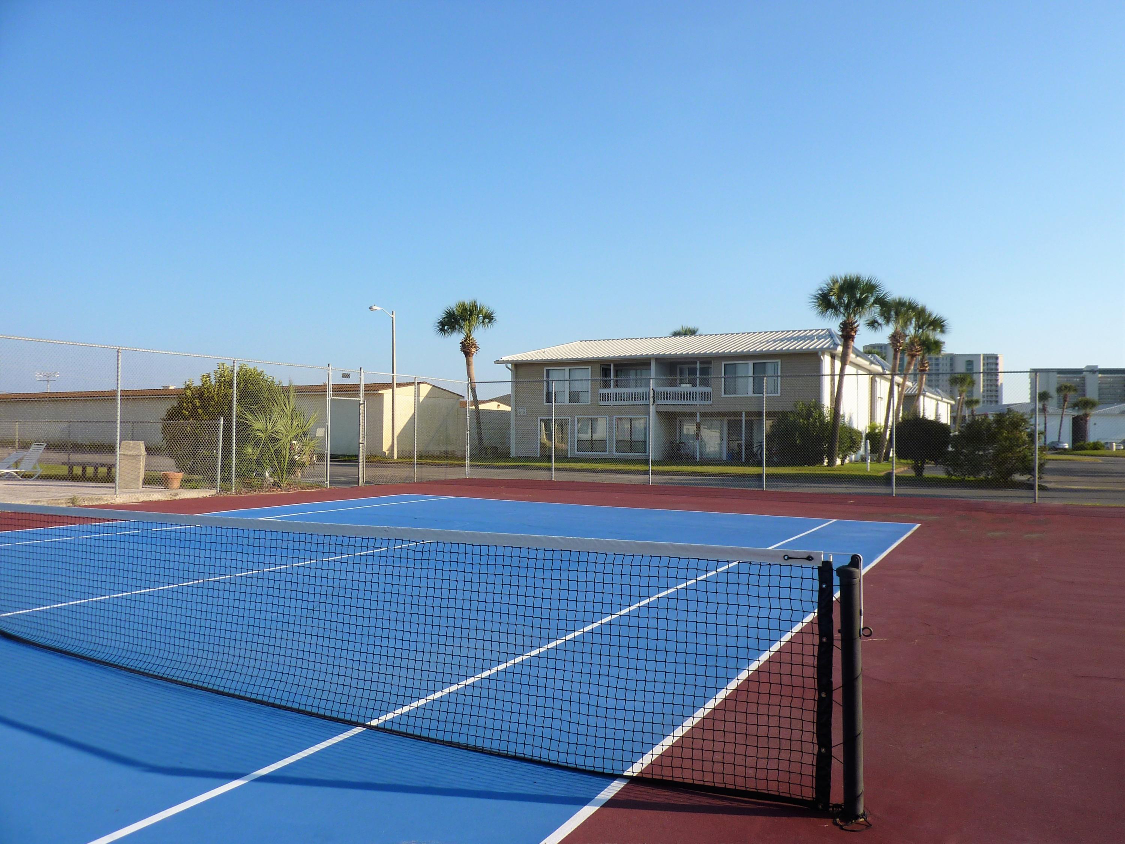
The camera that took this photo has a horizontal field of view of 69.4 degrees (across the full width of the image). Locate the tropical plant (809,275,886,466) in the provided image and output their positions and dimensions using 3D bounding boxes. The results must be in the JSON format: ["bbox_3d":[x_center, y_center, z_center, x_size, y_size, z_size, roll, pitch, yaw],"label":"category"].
[{"bbox_3d":[13.691,-2.458,39.000,3.713,9.218,3.700,0,-1,0],"label":"tropical plant"}]

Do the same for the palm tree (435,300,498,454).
[{"bbox_3d":[-6.041,-2.814,51.000,3.972,9.765,3.800,0,-1,0],"label":"palm tree"}]

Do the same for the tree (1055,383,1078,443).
[{"bbox_3d":[73.828,-1.030,119.000,3.347,9.655,3.300,0,-1,0],"label":"tree"}]

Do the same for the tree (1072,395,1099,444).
[{"bbox_3d":[73.377,-0.062,114.000,3.823,7.153,3.700,0,-1,0],"label":"tree"}]

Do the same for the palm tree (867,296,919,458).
[{"bbox_3d":[19.168,-2.517,47.000,3.101,9.559,3.300,0,-1,0],"label":"palm tree"}]

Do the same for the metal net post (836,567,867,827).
[{"bbox_3d":[1.165,1.095,3.280,0.115,1.050,0.110,0,-1,0],"label":"metal net post"}]

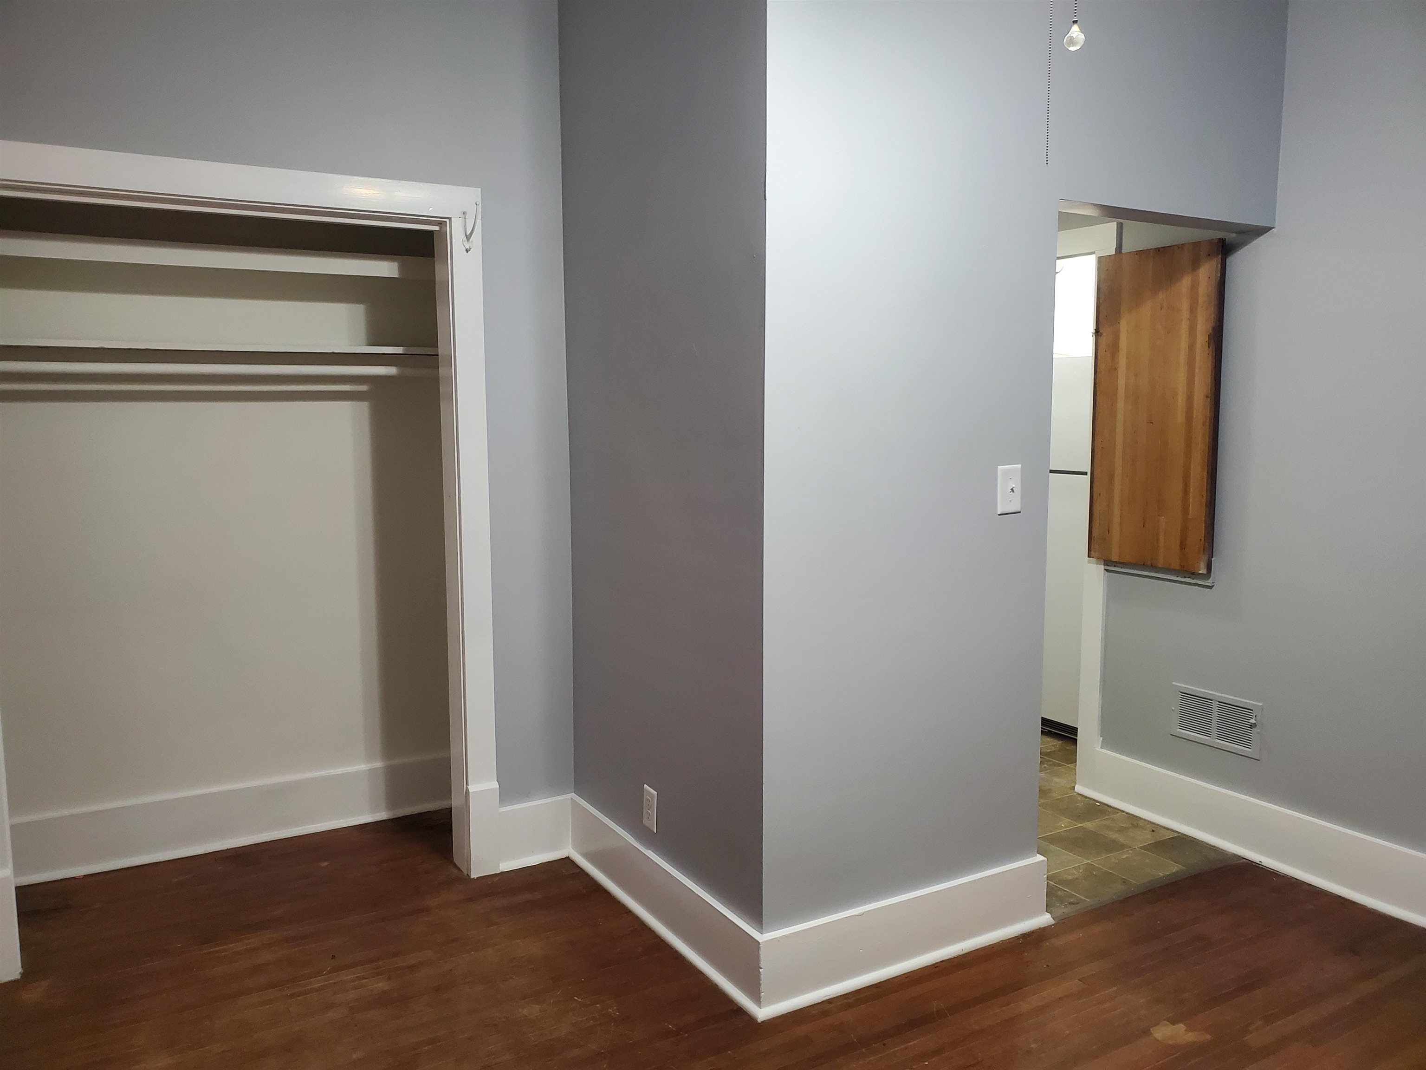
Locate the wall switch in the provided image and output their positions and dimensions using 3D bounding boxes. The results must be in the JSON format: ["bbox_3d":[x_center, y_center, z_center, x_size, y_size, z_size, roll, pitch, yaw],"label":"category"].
[{"bbox_3d":[0.797,-0.120,2.869,0.081,0.128,0.014,-4,7,-30],"label":"wall switch"}]

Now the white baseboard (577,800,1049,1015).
[{"bbox_3d":[0.254,0.987,3.304,1.005,0.194,1.149,-4,7,-30],"label":"white baseboard"}]

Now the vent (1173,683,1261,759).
[{"bbox_3d":[1.688,0.628,3.609,0.018,0.187,0.331,-4,7,-30],"label":"vent"}]

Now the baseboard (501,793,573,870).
[{"bbox_3d":[-0.570,0.970,3.482,0.262,0.195,0.035,-4,7,-30],"label":"baseboard"}]

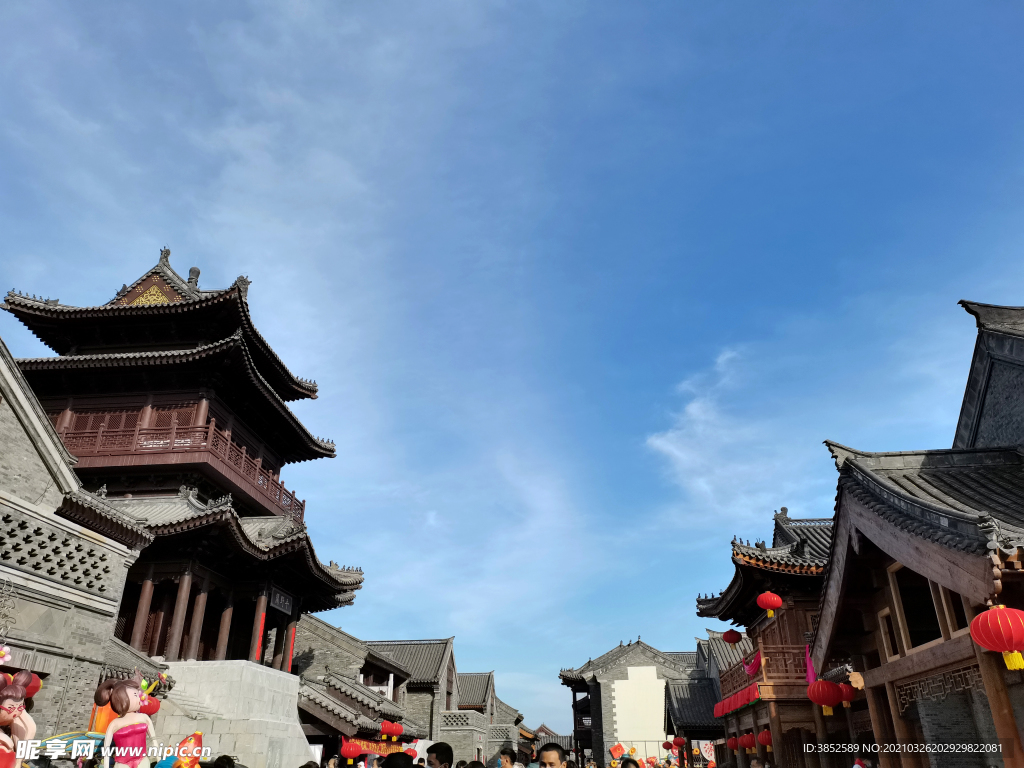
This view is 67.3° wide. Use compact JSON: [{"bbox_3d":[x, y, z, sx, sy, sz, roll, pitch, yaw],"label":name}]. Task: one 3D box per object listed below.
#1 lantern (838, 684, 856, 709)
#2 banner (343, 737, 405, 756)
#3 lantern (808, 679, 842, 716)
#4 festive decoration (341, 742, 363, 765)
[{"bbox_3d":[10.367,9.712,23.980,0.750,0.710,0.750,-3,-27,6],"label":"lantern"},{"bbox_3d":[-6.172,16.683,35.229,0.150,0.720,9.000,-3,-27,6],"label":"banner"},{"bbox_3d":[6.998,7.014,17.207,0.800,0.760,0.800,-3,-27,6],"label":"lantern"},{"bbox_3d":[-6.255,14.384,29.972,0.820,0.820,0.820,-3,-27,6],"label":"festive decoration"}]

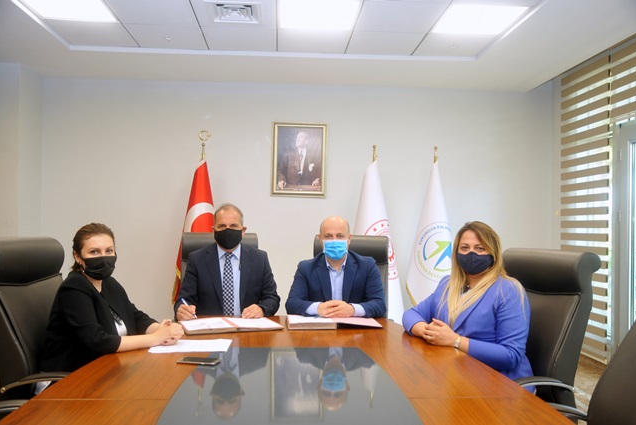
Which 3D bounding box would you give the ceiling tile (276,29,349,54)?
[{"bbox_3d":[-0.037,-1.438,4.612,0.600,0.020,0.590,1,-1,-3],"label":"ceiling tile"}]

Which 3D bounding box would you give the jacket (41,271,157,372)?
[{"bbox_3d":[-0.870,0.465,2.128,0.360,0.470,0.470,0,-2,21],"label":"jacket"}]

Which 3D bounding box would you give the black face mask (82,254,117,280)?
[{"bbox_3d":[-0.826,0.208,2.080,0.085,0.100,0.135,-1,-2,44],"label":"black face mask"}]

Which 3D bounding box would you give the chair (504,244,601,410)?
[{"bbox_3d":[0.648,0.710,2.102,0.680,1.160,0.620,1,-2,-16],"label":"chair"}]

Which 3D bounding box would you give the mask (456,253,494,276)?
[{"bbox_3d":[0.612,0.202,2.140,0.140,0.098,0.085,0,-2,25],"label":"mask"}]

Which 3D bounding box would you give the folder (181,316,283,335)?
[{"bbox_3d":[-0.427,0.536,2.682,0.470,0.040,0.290,1,-2,-20],"label":"folder"}]

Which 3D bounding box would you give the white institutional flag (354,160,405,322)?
[{"bbox_3d":[0.561,0.298,5.380,0.540,1.607,0.270,1,-1,-4],"label":"white institutional flag"}]

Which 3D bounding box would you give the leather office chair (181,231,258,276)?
[{"bbox_3d":[-0.608,0.721,3.233,0.620,1.194,0.700,1,-1,-6],"label":"leather office chair"}]

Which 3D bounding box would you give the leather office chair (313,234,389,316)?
[{"bbox_3d":[0.234,0.737,3.283,0.620,1.184,0.700,1,-1,-6],"label":"leather office chair"}]

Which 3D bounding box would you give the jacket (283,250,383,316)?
[{"bbox_3d":[0.095,0.486,2.978,0.550,0.560,0.440,1,-1,-4],"label":"jacket"}]

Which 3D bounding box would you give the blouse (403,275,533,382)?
[{"bbox_3d":[0.600,0.481,2.158,0.360,0.480,0.530,2,-2,-37],"label":"blouse"}]

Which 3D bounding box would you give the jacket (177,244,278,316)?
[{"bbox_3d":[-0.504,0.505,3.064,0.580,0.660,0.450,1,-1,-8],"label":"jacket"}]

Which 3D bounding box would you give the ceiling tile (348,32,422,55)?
[{"bbox_3d":[0.562,-1.439,4.689,0.600,0.020,0.580,1,-1,-4],"label":"ceiling tile"}]

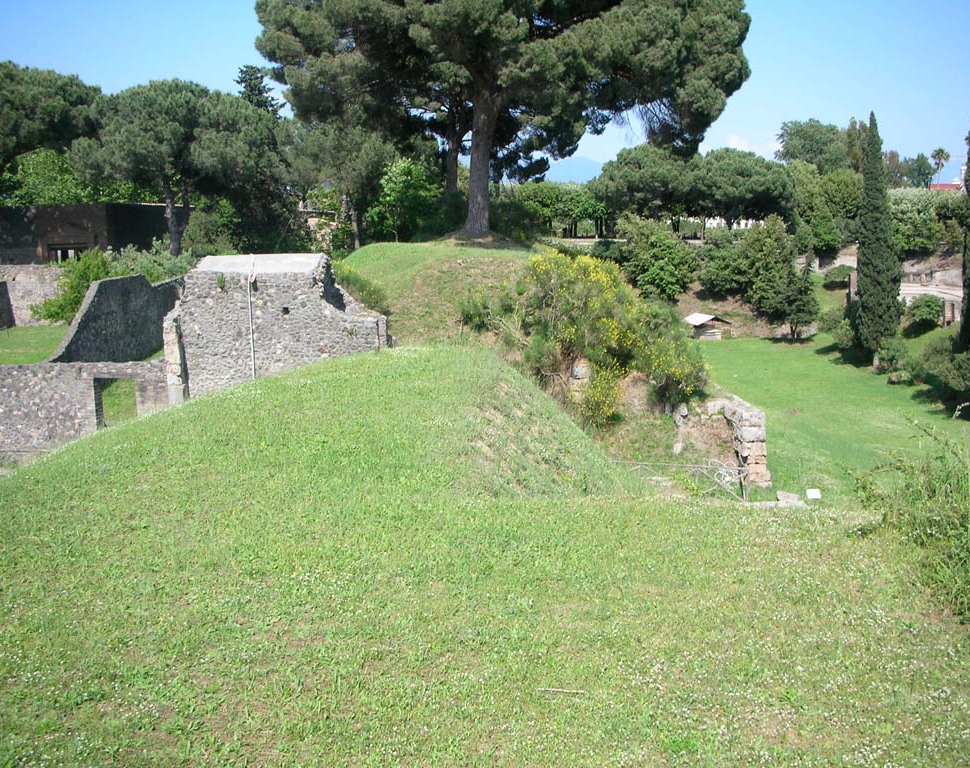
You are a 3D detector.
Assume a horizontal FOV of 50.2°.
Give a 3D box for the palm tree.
[{"bbox_3d":[79.729,-35.172,181.632,3.900,12.600,3.900,0,10,0],"label":"palm tree"}]

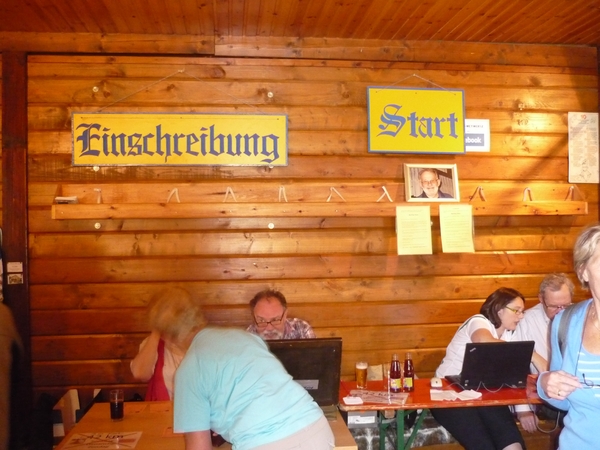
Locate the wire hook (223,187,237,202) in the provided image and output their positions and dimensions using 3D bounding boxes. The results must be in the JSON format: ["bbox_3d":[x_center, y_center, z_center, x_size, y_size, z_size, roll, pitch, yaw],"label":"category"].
[{"bbox_3d":[-0.428,-0.184,3.485,0.082,0.095,0.035,-1,-1,-6],"label":"wire hook"}]

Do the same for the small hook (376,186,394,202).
[{"bbox_3d":[0.535,-0.192,3.592,0.106,0.101,0.035,-1,-1,-6],"label":"small hook"}]

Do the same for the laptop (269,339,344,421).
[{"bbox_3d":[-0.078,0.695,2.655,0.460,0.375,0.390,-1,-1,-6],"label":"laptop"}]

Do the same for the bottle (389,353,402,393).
[{"bbox_3d":[0.494,0.760,2.930,0.058,0.194,0.058,0,1,9],"label":"bottle"}]

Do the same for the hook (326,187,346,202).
[{"bbox_3d":[0.226,-0.183,3.516,0.121,0.102,0.040,-1,1,-7],"label":"hook"}]

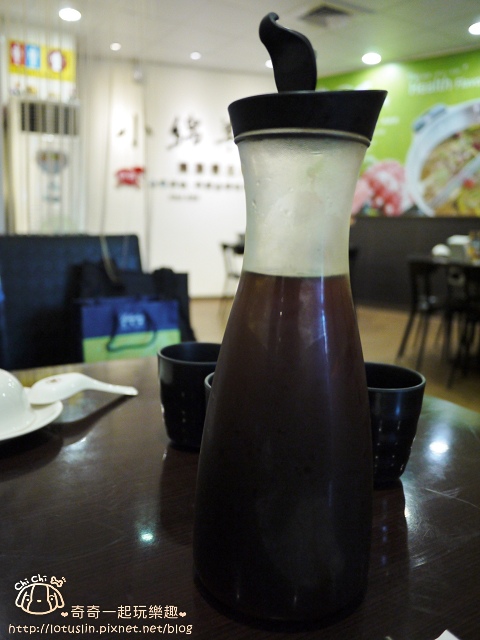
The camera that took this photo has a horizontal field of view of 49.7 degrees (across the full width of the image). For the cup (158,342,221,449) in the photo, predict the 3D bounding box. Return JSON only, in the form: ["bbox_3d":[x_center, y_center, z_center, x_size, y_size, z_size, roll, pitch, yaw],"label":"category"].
[{"bbox_3d":[-0.032,0.068,0.461,0.082,0.079,0.082,2,10,0],"label":"cup"}]

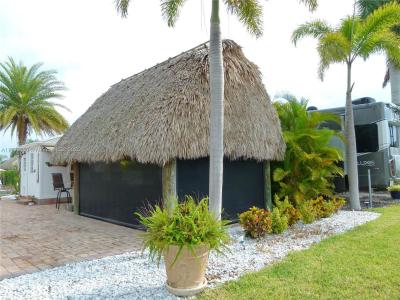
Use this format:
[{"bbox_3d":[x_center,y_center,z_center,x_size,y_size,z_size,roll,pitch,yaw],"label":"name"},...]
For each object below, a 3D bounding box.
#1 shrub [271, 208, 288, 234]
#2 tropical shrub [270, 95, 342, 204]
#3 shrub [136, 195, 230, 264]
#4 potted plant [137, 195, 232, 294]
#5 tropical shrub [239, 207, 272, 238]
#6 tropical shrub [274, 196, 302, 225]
[{"bbox_3d":[1.644,1.439,5.974,0.420,0.550,0.420,0,-3,0],"label":"shrub"},{"bbox_3d":[3.210,0.127,8.708,2.250,3.500,2.100,0,-3,0],"label":"tropical shrub"},{"bbox_3d":[-0.178,0.880,3.122,1.000,0.720,0.950,0,-3,0],"label":"shrub"},{"bbox_3d":[-0.178,1.025,3.114,1.000,1.030,0.950,0,-3,0],"label":"potted plant"},{"bbox_3d":[1.096,1.398,5.706,0.660,0.600,0.620,0,-3,0],"label":"tropical shrub"},{"bbox_3d":[2.053,1.412,6.777,0.620,0.700,0.580,0,-3,0],"label":"tropical shrub"}]

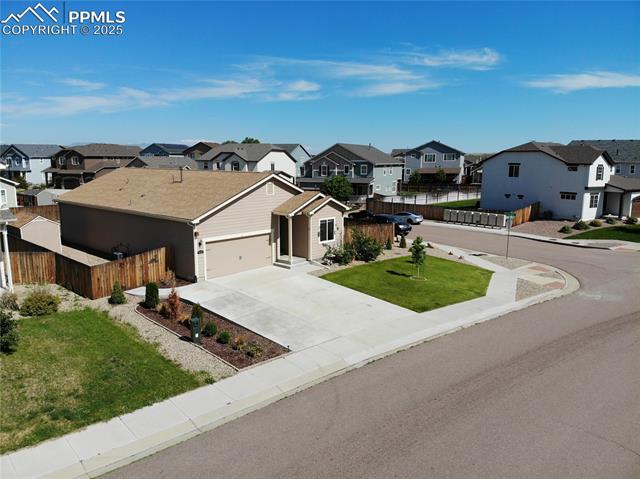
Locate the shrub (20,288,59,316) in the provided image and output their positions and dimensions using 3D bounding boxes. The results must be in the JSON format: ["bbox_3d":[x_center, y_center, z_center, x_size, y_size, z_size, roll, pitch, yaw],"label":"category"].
[{"bbox_3d":[-13.263,2.852,20.858,1.800,1.100,1.700,1,10,0],"label":"shrub"}]

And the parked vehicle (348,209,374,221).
[{"bbox_3d":[4.638,-2.586,50.869,1.900,1.600,4.600,-5,12,-26],"label":"parked vehicle"}]

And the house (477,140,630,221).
[{"bbox_3d":[31.227,-8.067,58.302,12.000,8.900,14.000,-6,12,-32],"label":"house"}]

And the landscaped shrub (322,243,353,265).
[{"bbox_3d":[1.226,0.890,30.536,1.600,1.350,1.950,9,13,40],"label":"landscaped shrub"}]

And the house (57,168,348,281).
[{"bbox_3d":[-9.954,-2.348,34.948,21.209,6.010,12.677,9,13,40],"label":"house"}]

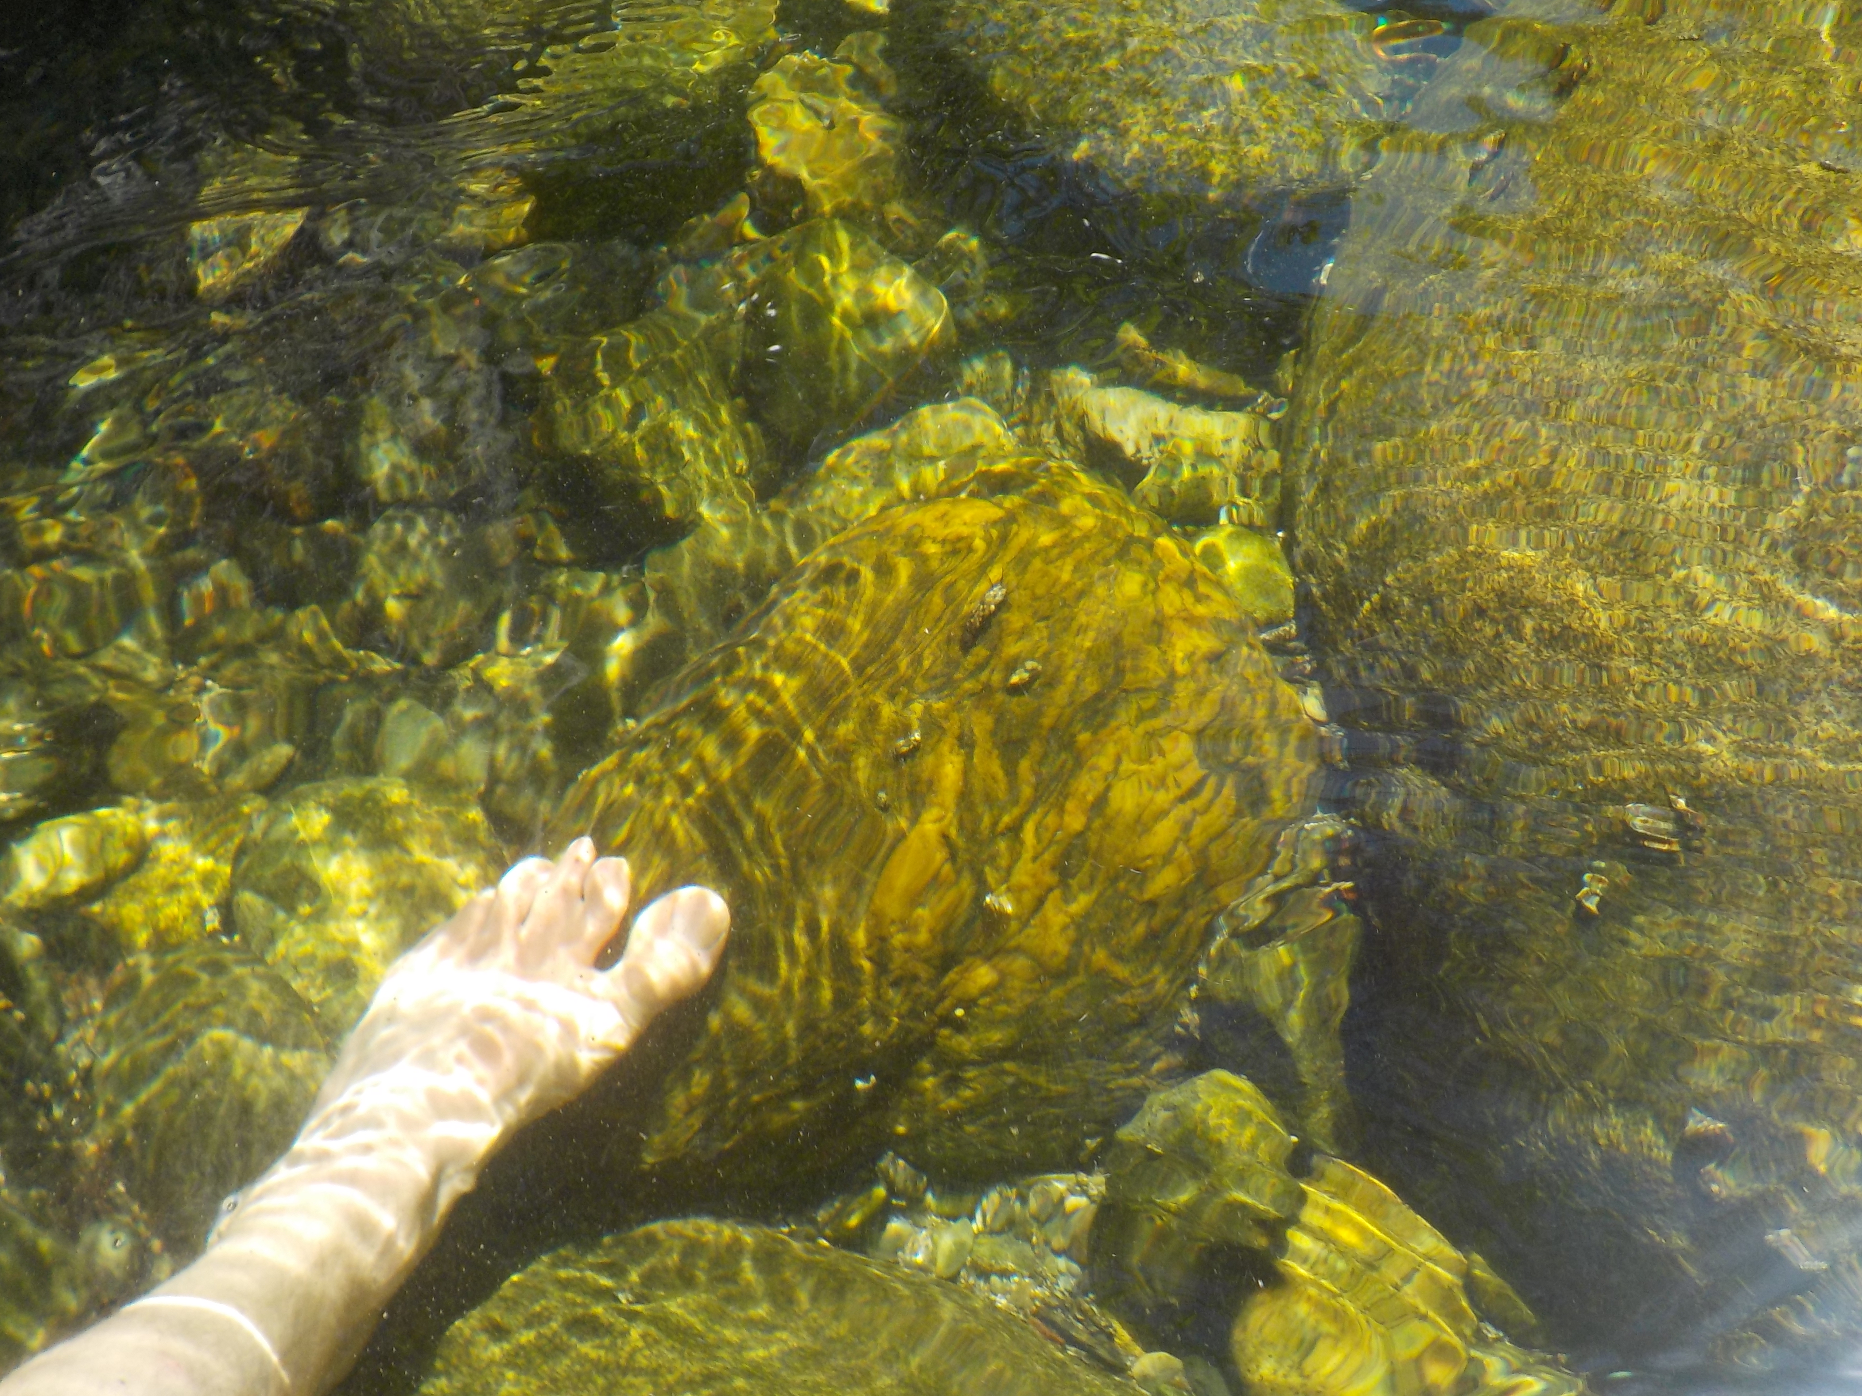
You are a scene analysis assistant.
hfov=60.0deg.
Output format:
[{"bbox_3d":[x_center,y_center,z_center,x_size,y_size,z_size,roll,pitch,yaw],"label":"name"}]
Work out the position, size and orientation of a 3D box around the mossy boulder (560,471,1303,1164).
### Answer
[{"bbox_3d":[0.010,0.063,0.815,0.310,0.260,0.410,31,57,23],"label":"mossy boulder"}]

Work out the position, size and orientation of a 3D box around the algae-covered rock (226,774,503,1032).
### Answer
[{"bbox_3d":[-0.298,0.114,0.875,0.155,0.120,0.145,0,50,0],"label":"algae-covered rock"}]

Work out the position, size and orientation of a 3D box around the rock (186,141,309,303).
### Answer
[{"bbox_3d":[-0.550,-0.385,1.300,0.095,0.085,0.125,0,50,0],"label":"rock"}]

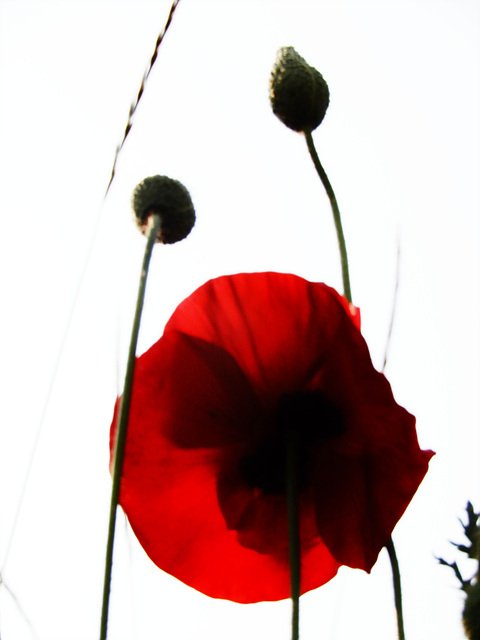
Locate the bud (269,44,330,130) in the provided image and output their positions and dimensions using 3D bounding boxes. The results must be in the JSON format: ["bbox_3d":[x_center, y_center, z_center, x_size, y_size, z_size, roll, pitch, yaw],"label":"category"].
[{"bbox_3d":[0.014,-0.055,0.730,0.014,0.022,0.014,-13,-30,0],"label":"bud"}]

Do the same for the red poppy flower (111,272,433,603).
[{"bbox_3d":[0.007,0.027,0.690,0.073,0.038,0.073,0,-69,-6],"label":"red poppy flower"}]

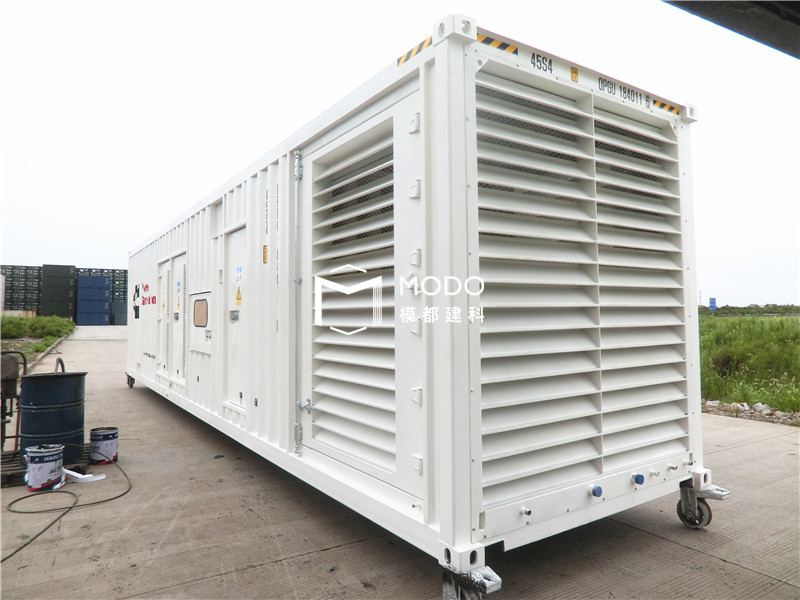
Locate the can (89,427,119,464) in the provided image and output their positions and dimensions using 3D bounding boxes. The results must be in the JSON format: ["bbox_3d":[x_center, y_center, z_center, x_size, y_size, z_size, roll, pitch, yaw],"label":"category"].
[{"bbox_3d":[-3.386,1.675,6.360,0.287,0.365,0.287,0,-2,-33],"label":"can"}]

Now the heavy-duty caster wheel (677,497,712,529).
[{"bbox_3d":[2.234,1.609,4.204,0.080,0.233,0.233,0,-2,-43],"label":"heavy-duty caster wheel"}]

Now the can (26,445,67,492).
[{"bbox_3d":[-3.478,1.650,5.453,0.303,0.375,0.303,0,-2,-33],"label":"can"}]

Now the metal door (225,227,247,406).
[{"bbox_3d":[-1.737,0.204,6.089,0.070,1.930,0.780,0,-2,-33],"label":"metal door"}]

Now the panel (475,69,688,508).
[{"bbox_3d":[1.249,-0.100,3.648,2.020,2.460,0.130,0,-2,-33],"label":"panel"}]

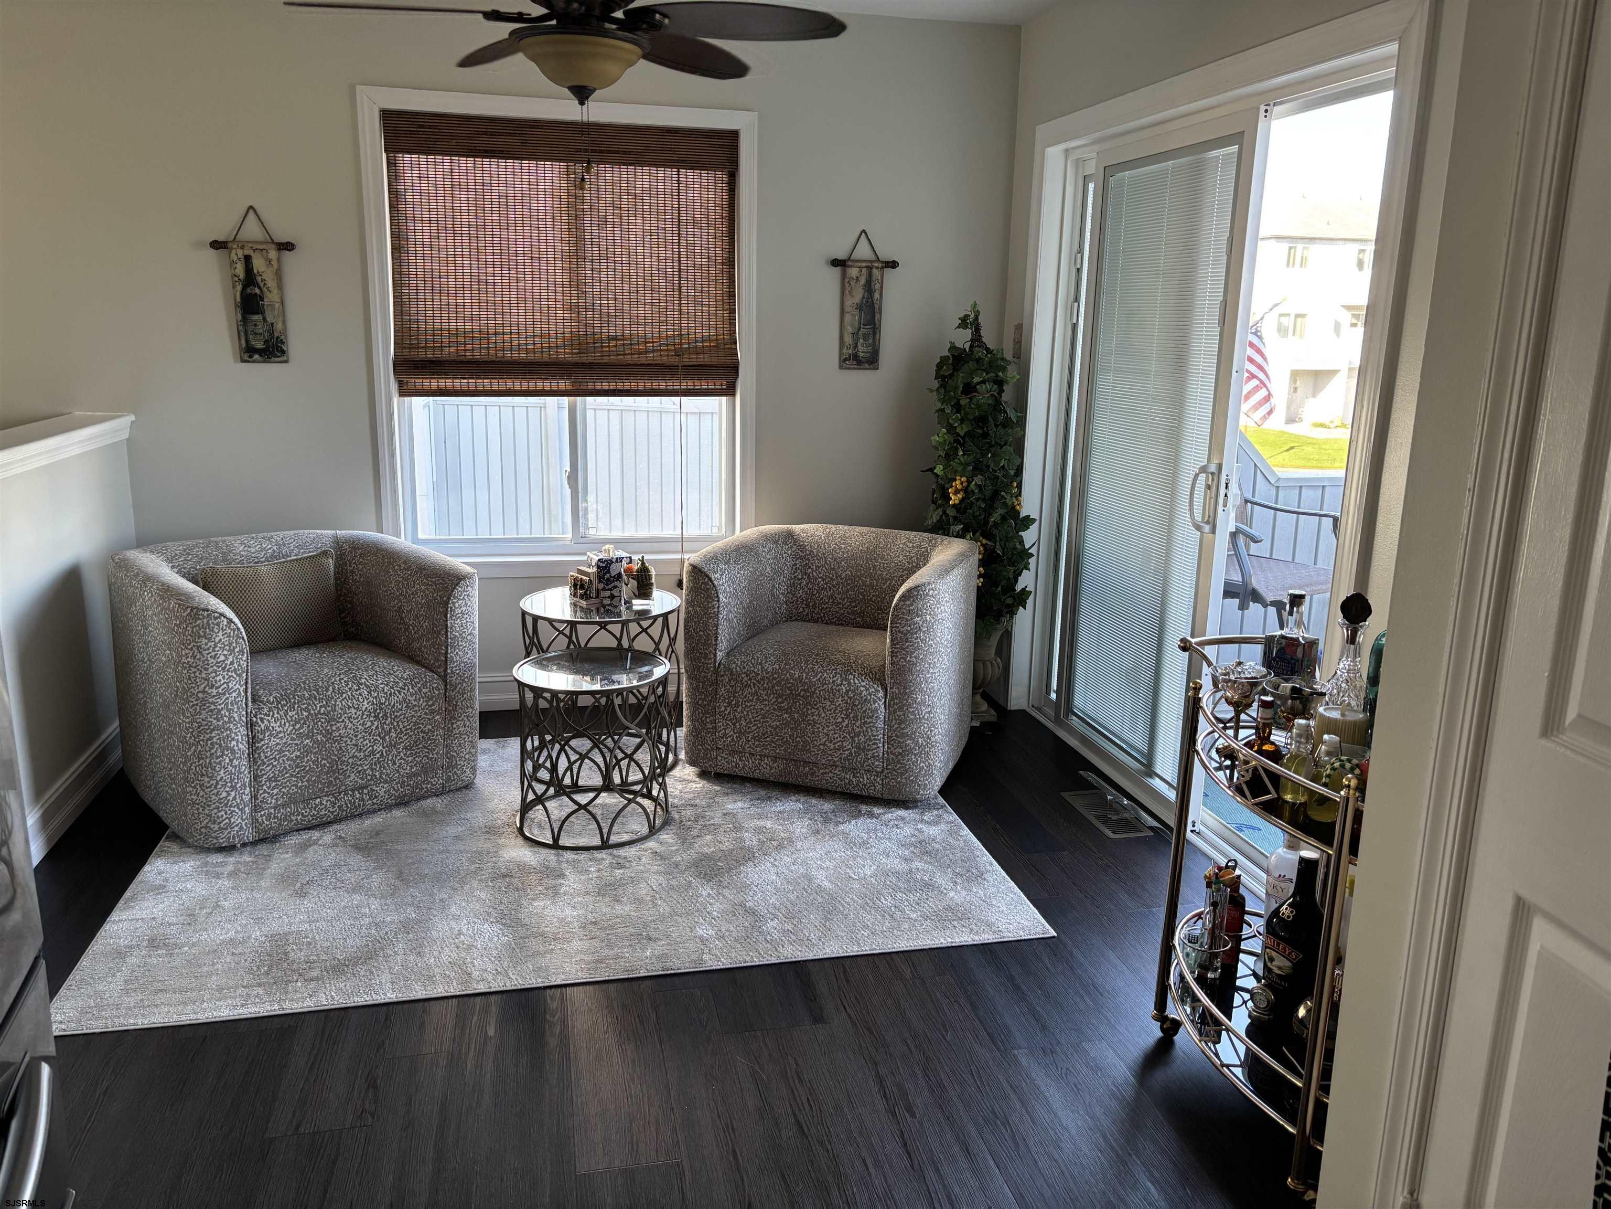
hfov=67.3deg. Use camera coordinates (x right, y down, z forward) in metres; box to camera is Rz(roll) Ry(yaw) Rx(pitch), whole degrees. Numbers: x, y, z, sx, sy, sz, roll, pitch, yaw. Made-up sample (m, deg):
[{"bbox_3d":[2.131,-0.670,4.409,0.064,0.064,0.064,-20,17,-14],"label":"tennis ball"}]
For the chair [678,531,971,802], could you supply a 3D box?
[{"bbox_3d":[0.114,0.144,4.074,0.850,0.700,0.860,5,14,17],"label":"chair"}]

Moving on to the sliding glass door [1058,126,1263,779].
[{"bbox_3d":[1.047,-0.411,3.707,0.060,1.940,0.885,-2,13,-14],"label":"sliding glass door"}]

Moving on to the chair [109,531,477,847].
[{"bbox_3d":[-1.568,0.204,3.681,0.850,0.700,0.870,-10,17,-41],"label":"chair"}]

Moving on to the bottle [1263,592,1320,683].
[{"bbox_3d":[0.941,0.107,2.341,0.076,0.257,0.076,-12,18,-43],"label":"bottle"}]

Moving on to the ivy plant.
[{"bbox_3d":[0.608,-0.460,4.347,0.390,1.210,0.370,-2,13,-14],"label":"ivy plant"}]

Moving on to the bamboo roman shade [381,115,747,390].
[{"bbox_3d":[-0.808,-1.171,4.148,1.165,0.910,0.080,-2,13,-14],"label":"bamboo roman shade"}]

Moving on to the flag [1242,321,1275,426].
[{"bbox_3d":[4.780,-2.481,13.000,0.500,1.200,0.350,7,14,22],"label":"flag"}]

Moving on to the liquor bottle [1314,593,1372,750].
[{"bbox_3d":[1.034,0.115,2.305,0.105,0.272,0.105,12,17,38],"label":"liquor bottle"}]

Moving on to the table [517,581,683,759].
[{"bbox_3d":[-0.657,0.252,3.927,0.505,0.528,0.505,-2,13,-14],"label":"table"}]

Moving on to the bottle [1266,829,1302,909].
[{"bbox_3d":[0.958,0.586,2.416,0.078,0.325,0.078,-5,14,-25],"label":"bottle"}]

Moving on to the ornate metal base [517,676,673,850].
[{"bbox_3d":[-0.608,0.405,3.465,0.437,0.442,0.437,-2,13,-14],"label":"ornate metal base"}]

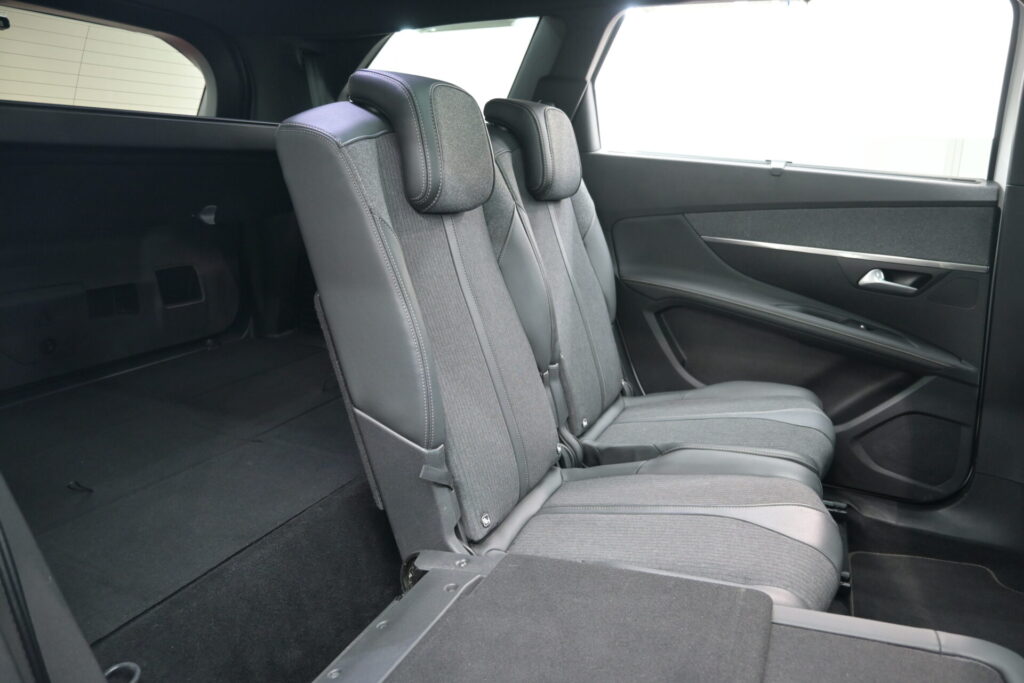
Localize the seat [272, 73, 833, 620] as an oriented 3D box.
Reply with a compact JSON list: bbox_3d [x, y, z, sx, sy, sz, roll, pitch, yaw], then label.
[{"bbox_3d":[0.121,-0.010,1.008,0.730,0.770,0.440,6,15,24],"label":"seat"}]

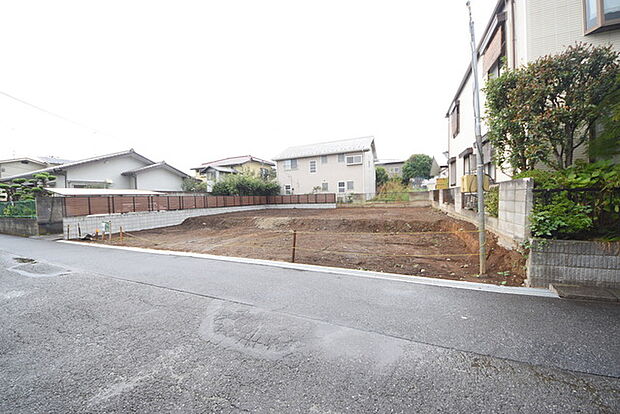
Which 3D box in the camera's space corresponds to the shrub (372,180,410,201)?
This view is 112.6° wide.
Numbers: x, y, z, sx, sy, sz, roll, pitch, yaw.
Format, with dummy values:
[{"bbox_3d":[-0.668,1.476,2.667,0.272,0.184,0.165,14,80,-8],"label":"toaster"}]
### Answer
[{"bbox_3d":[7.800,-1.550,19.800,3.300,1.900,2.400,0,3,24],"label":"shrub"}]

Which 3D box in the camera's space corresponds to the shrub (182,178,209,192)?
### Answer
[{"bbox_3d":[-11.300,-1.200,20.400,2.100,2.900,1.800,0,3,24],"label":"shrub"}]

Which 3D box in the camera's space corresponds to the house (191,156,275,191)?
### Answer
[{"bbox_3d":[-11.700,-3.600,32.400,9.400,6.900,7.800,0,3,24],"label":"house"}]

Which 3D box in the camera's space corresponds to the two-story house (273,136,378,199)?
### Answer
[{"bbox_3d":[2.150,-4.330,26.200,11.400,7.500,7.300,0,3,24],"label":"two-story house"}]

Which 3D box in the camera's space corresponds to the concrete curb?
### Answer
[{"bbox_3d":[-3.920,1.430,6.300,16.300,0.110,0.220,-1,2,22],"label":"concrete curb"}]

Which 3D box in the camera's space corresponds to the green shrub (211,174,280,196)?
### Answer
[{"bbox_3d":[-7.600,-2.000,24.400,7.600,3.400,3.200,0,3,24],"label":"green shrub"}]

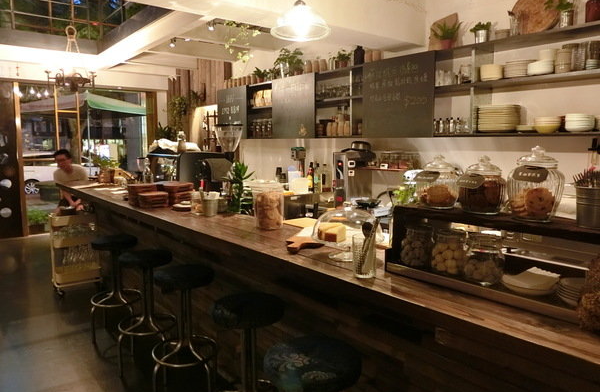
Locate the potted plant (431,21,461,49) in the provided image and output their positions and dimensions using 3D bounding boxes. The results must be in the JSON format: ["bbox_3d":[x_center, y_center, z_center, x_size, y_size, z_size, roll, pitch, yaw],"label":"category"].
[{"bbox_3d":[1.021,-1.095,2.995,0.200,0.210,0.215,-6,9,-39],"label":"potted plant"}]

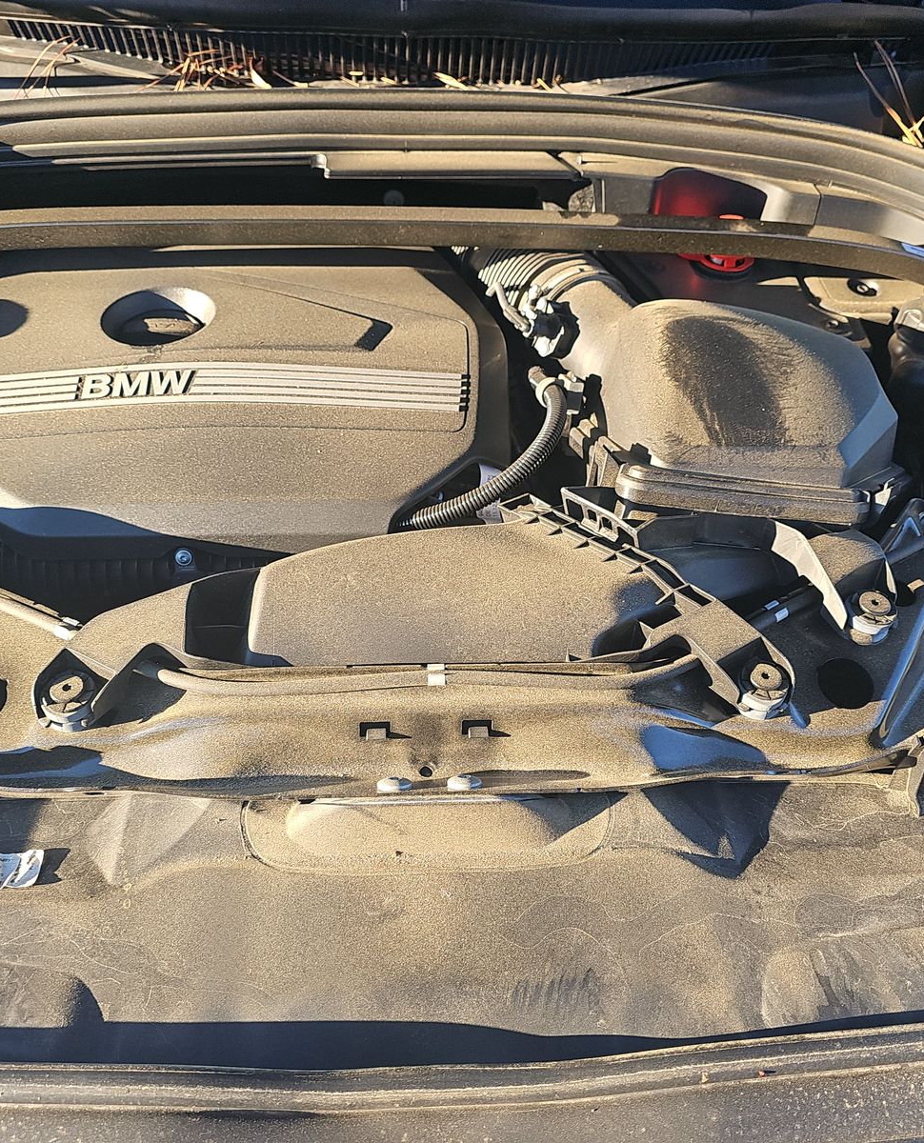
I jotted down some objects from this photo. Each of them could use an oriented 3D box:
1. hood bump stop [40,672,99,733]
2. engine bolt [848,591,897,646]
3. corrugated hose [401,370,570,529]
[{"bbox_3d":[-0.247,0.082,0.639,0.036,0.024,0.036,-1,47,-2],"label":"hood bump stop"},{"bbox_3d":[0.282,0.032,0.694,0.034,0.022,0.034,-1,47,-2],"label":"engine bolt"},{"bbox_3d":[0.028,-0.088,0.852,0.185,0.078,0.075,-35,56,-29],"label":"corrugated hose"}]

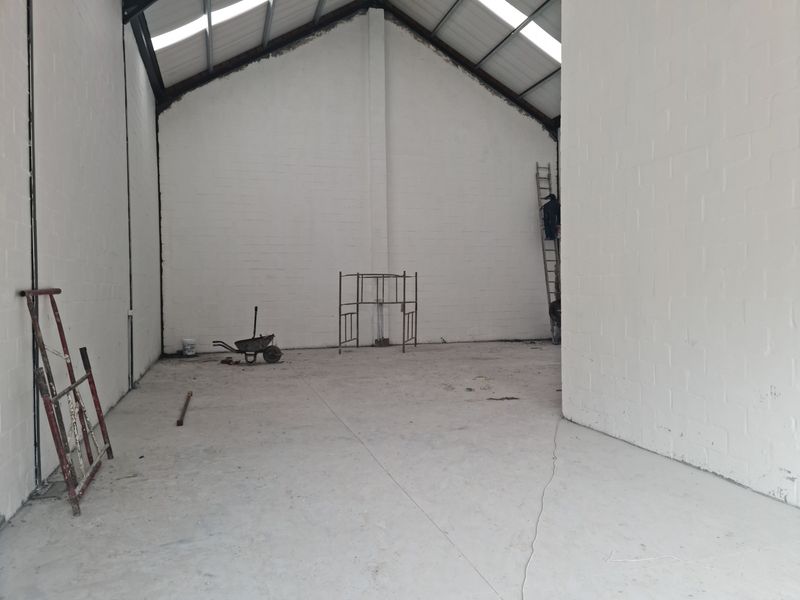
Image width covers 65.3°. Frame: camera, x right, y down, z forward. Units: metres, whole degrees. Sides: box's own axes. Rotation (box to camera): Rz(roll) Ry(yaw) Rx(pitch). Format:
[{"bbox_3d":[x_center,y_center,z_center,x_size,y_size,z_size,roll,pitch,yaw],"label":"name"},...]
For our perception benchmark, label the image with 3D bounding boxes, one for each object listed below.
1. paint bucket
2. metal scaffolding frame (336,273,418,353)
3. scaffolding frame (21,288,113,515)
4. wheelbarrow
[{"bbox_3d":[-4.889,1.102,14.492,0.300,0.365,0.300,-1,1,-15],"label":"paint bucket"},{"bbox_3d":[-0.499,0.276,15.002,1.530,1.880,1.540,-1,1,11],"label":"metal scaffolding frame"},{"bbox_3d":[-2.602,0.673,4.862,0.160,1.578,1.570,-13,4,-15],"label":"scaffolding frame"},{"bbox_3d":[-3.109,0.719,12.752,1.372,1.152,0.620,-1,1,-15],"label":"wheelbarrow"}]

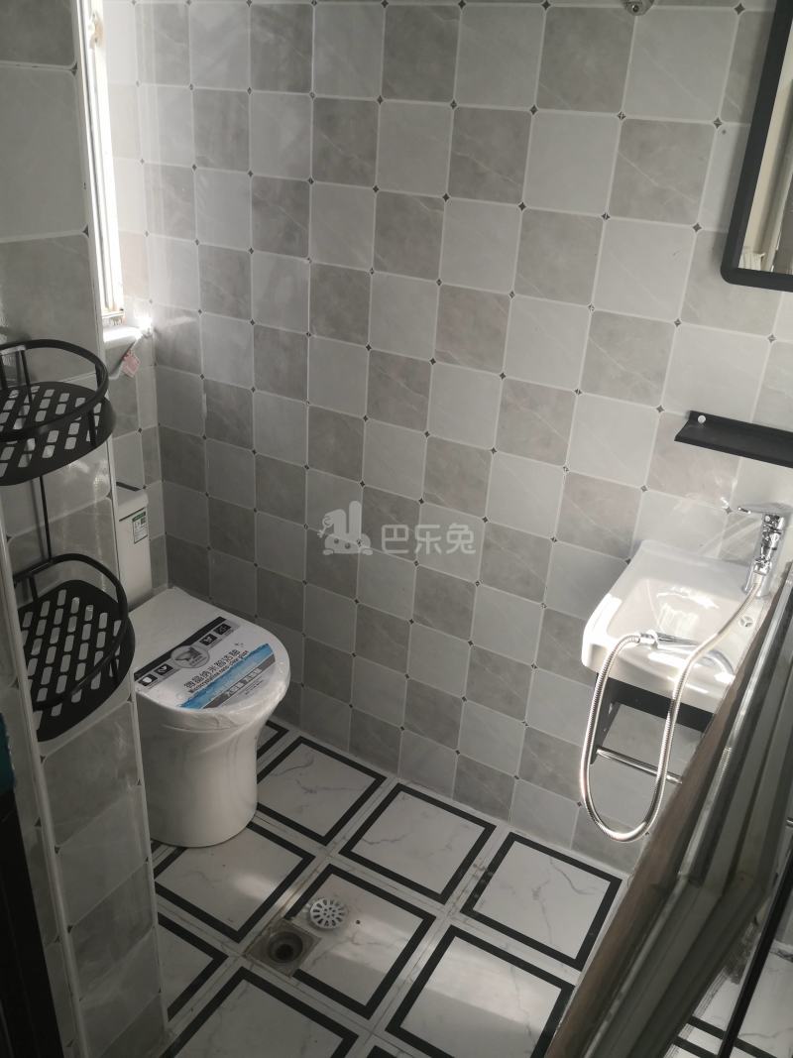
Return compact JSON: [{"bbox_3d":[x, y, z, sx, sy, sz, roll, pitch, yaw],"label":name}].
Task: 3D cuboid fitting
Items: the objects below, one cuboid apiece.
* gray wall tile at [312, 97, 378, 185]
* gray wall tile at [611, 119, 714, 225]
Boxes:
[{"bbox_3d":[-0.096,-0.730,1.561,0.150,0.150,0.010,17,29,25],"label":"gray wall tile"},{"bbox_3d":[0.422,-0.572,1.316,0.148,0.148,0.010,17,28,25],"label":"gray wall tile"}]

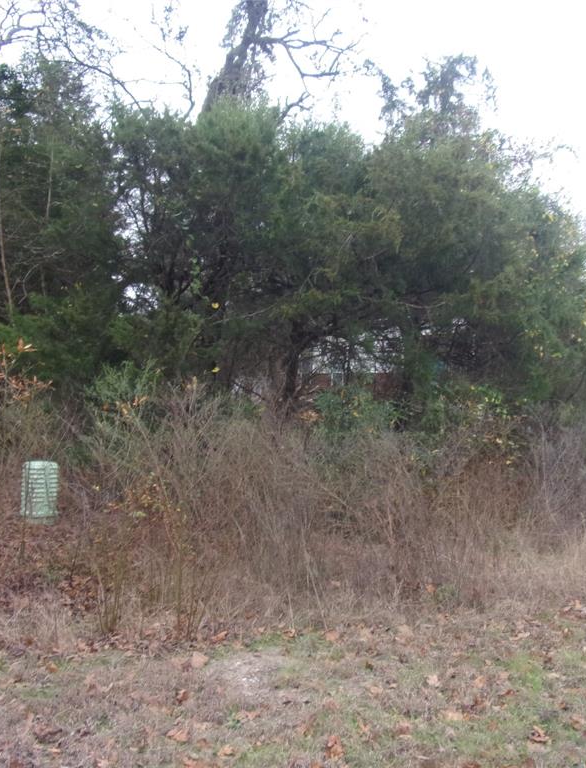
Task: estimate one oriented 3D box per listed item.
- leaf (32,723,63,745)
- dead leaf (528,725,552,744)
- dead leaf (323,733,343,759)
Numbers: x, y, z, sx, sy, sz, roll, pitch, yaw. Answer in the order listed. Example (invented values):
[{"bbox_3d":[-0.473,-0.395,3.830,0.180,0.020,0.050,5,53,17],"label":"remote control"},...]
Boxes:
[{"bbox_3d":[-1.095,1.567,3.179,0.118,0.050,0.095,1,-1,0],"label":"leaf"},{"bbox_3d":[1.137,1.616,3.274,0.088,0.045,0.085,1,-1,0],"label":"dead leaf"},{"bbox_3d":[0.180,1.591,3.113,0.085,0.050,0.115,1,-1,0],"label":"dead leaf"}]

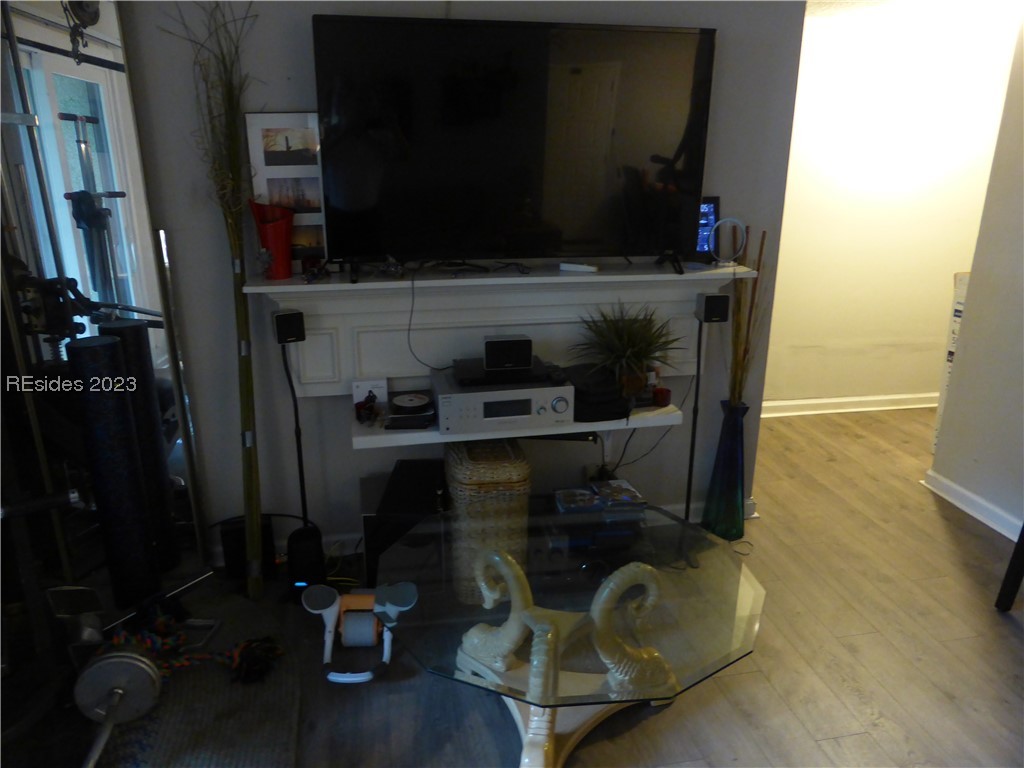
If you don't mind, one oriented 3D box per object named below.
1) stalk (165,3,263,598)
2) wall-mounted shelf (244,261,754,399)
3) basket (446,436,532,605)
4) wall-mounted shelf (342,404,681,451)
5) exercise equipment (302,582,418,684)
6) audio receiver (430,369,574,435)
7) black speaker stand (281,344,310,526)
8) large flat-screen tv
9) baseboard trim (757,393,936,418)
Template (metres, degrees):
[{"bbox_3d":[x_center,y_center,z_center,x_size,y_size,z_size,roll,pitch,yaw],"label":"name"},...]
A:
[{"bbox_3d":[-0.843,-0.185,2.322,0.270,1.840,0.250,-3,17,-10],"label":"stalk"},{"bbox_3d":[-0.008,-0.166,2.502,1.635,0.420,0.260,-3,17,-10],"label":"wall-mounted shelf"},{"bbox_3d":[-0.095,0.442,2.565,0.265,0.500,0.340,-3,17,-10],"label":"basket"},{"bbox_3d":[0.013,0.111,2.580,1.105,0.042,0.285,-3,17,-10],"label":"wall-mounted shelf"},{"bbox_3d":[-0.449,0.721,2.209,0.325,0.175,0.290,0,17,0],"label":"exercise equipment"},{"bbox_3d":[-0.041,0.040,2.505,0.435,0.138,0.315,-3,17,-10],"label":"audio receiver"},{"bbox_3d":[-0.702,0.176,2.396,0.045,0.630,0.040,-3,17,-10],"label":"black speaker stand"},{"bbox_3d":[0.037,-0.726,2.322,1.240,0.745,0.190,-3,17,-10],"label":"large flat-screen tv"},{"bbox_3d":[2.007,0.118,4.335,1.220,0.087,0.018,-3,17,-10],"label":"baseboard trim"}]

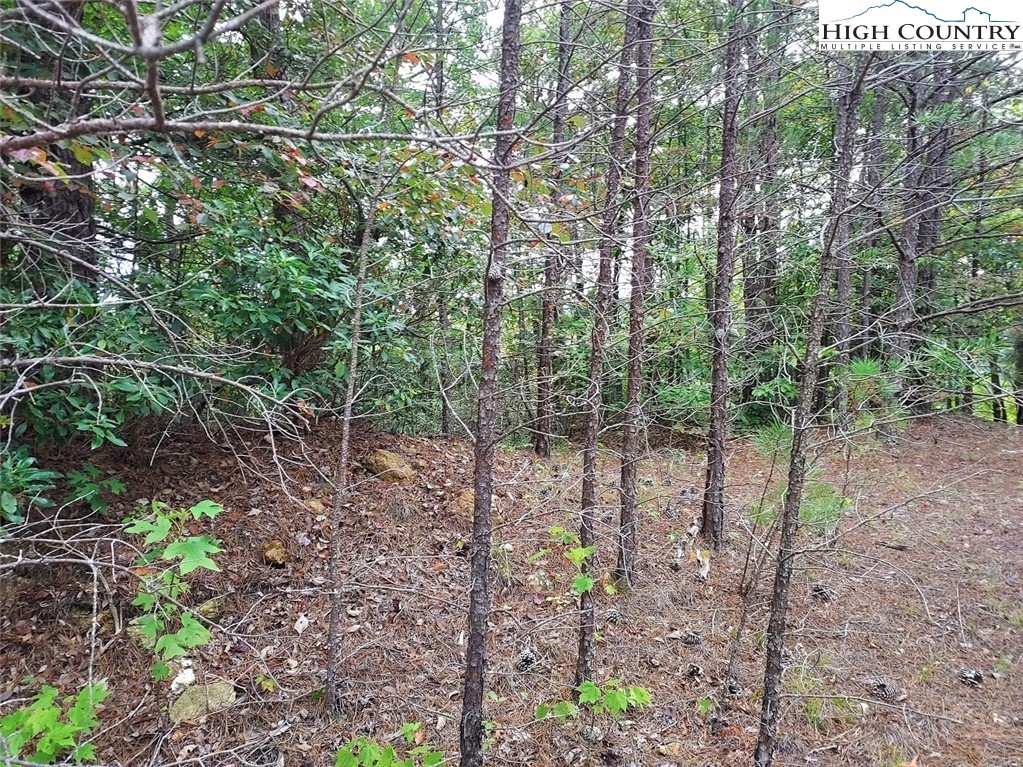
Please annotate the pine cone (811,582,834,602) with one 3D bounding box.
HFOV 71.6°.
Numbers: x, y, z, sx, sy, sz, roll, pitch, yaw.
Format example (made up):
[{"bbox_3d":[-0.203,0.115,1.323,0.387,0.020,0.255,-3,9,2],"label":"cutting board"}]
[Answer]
[{"bbox_3d":[1.688,1.135,3.850,0.115,0.095,0.105,3,2,24],"label":"pine cone"}]

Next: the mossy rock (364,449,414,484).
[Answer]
[{"bbox_3d":[-1.015,0.691,5.900,0.420,0.270,0.330,3,2,14],"label":"mossy rock"}]

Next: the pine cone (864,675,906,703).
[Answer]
[{"bbox_3d":[1.480,1.202,2.800,0.145,0.090,0.110,3,2,9],"label":"pine cone"}]

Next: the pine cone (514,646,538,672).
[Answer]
[{"bbox_3d":[0.062,1.148,2.950,0.095,0.095,0.095,2,2,1],"label":"pine cone"}]

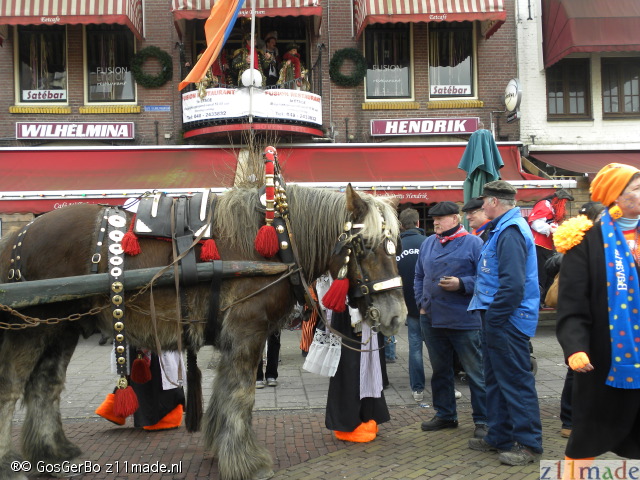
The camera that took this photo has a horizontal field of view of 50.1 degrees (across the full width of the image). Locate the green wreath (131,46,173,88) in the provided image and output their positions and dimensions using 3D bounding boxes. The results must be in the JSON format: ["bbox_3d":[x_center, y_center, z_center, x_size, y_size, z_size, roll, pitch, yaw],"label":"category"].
[{"bbox_3d":[-3.551,-3.651,14.480,0.881,0.881,0.150,-1,-2,-4],"label":"green wreath"}]

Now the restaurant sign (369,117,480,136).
[{"bbox_3d":[2.263,-2.436,14.819,2.377,0.347,0.180,-1,-2,-4],"label":"restaurant sign"}]

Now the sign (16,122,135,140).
[{"bbox_3d":[-5.075,-2.265,14.262,2.381,0.358,0.180,-1,-2,-4],"label":"sign"}]

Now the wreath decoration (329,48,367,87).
[{"bbox_3d":[0.611,-3.729,14.796,0.825,0.825,0.150,-1,-2,-4],"label":"wreath decoration"}]

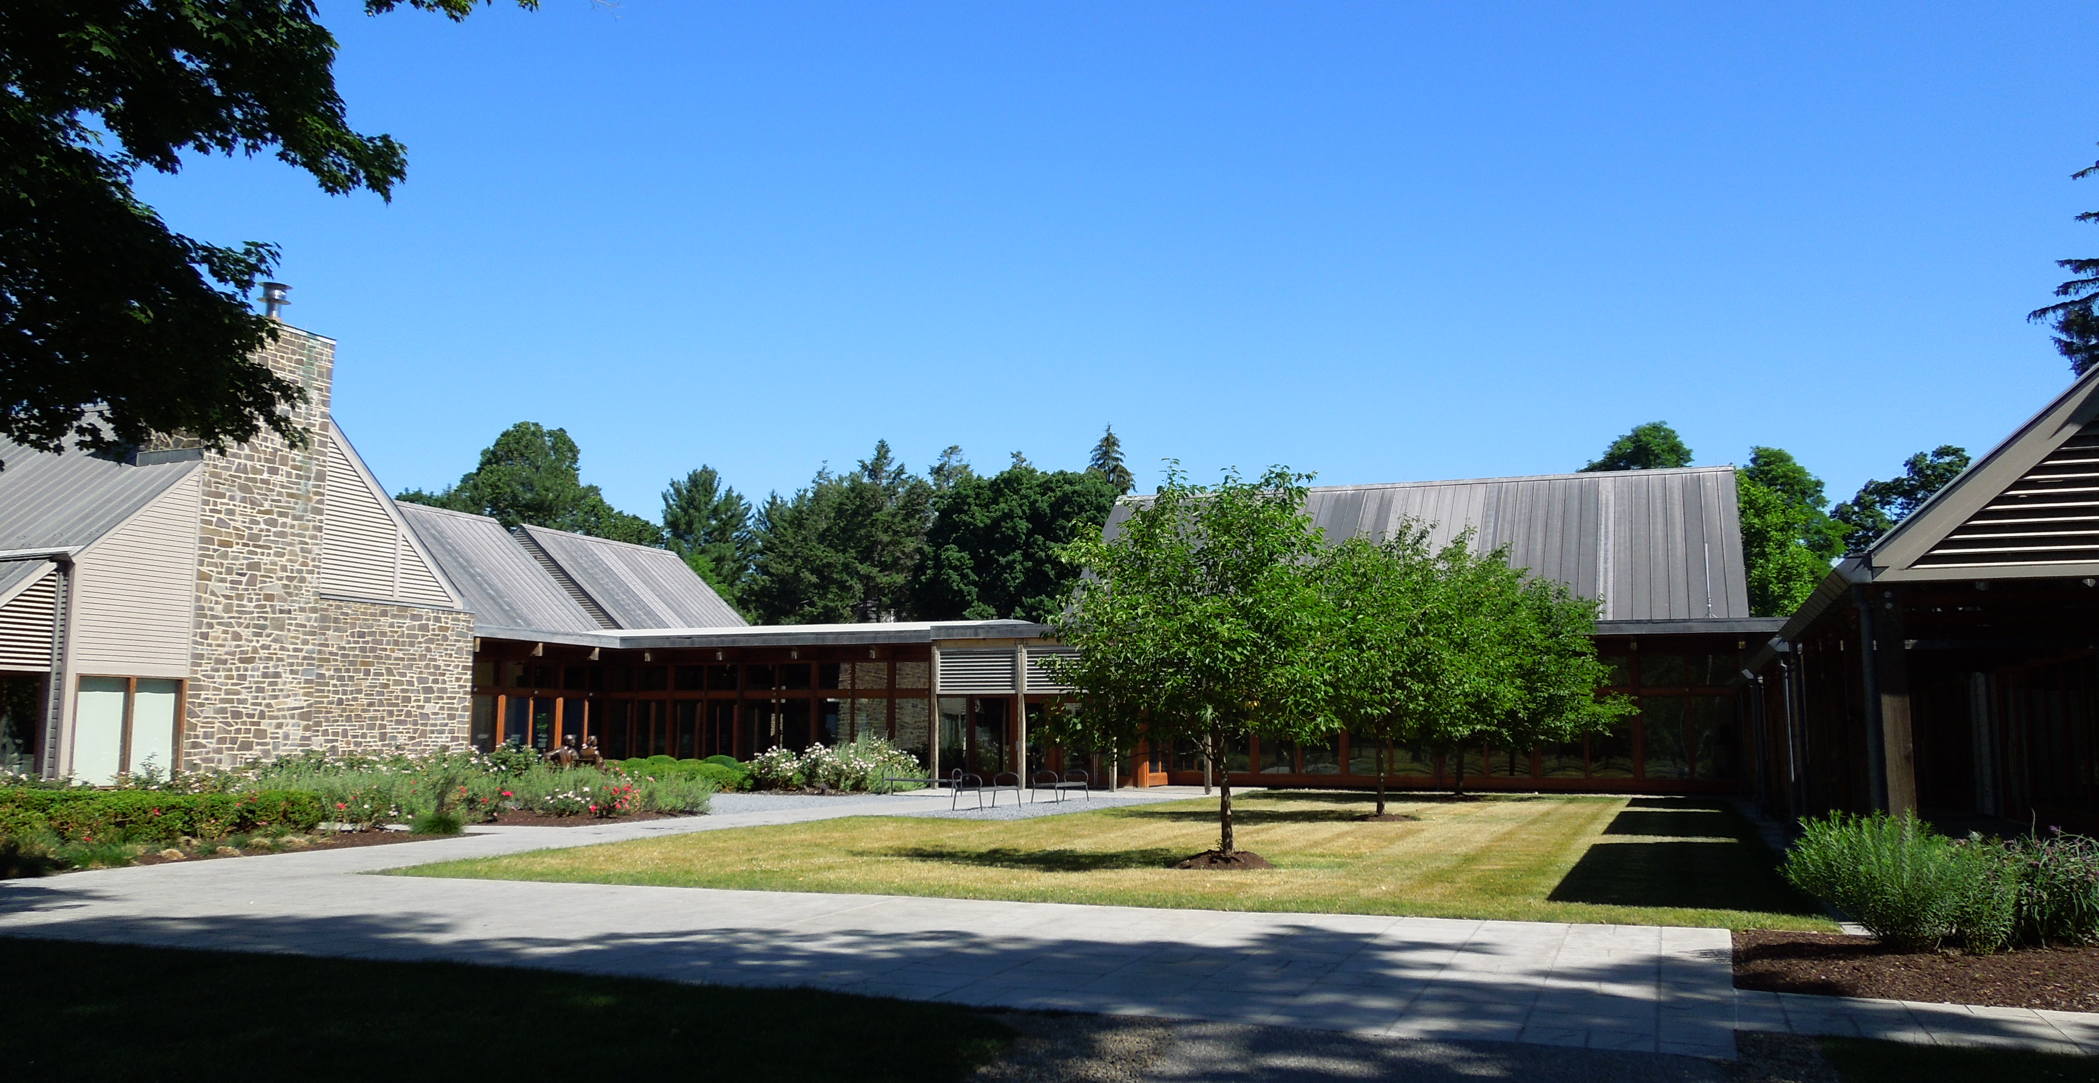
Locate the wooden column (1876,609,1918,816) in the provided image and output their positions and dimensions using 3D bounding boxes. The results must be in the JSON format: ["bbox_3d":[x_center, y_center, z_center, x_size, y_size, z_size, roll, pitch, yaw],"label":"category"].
[{"bbox_3d":[8.151,1.956,14.549,0.250,3.060,0.250,-3,-8,22],"label":"wooden column"}]

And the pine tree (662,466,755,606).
[{"bbox_3d":[-18.814,4.028,84.863,5.674,16.652,5.674,2,-8,-12],"label":"pine tree"}]

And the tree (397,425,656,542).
[{"bbox_3d":[-31.739,2.922,93.130,15.238,20.831,13.715,3,-8,-19],"label":"tree"}]

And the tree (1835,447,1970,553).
[{"bbox_3d":[44.383,3.429,78.882,7.629,16.945,7.247,-4,-8,29],"label":"tree"}]

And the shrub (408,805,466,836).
[{"bbox_3d":[-9.729,4.427,24.108,0.821,0.424,0.821,3,-8,-21],"label":"shrub"}]

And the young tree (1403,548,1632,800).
[{"bbox_3d":[12.362,3.377,40.582,6.049,6.937,5.800,-2,-8,17],"label":"young tree"}]

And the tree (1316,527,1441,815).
[{"bbox_3d":[6.804,2.549,30.405,4.036,5.923,4.036,-1,-8,13],"label":"tree"}]

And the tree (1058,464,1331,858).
[{"bbox_3d":[1.880,1.553,19.933,3.676,5.173,3.676,0,-7,5],"label":"tree"}]

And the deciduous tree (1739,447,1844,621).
[{"bbox_3d":[32.657,3.074,68.754,6.500,14.943,6.500,-3,-8,25],"label":"deciduous tree"}]

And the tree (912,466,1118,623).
[{"bbox_3d":[-2.191,4.023,84.875,11.809,16.832,11.218,0,-7,-1],"label":"tree"}]

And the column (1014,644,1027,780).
[{"bbox_3d":[-0.798,5.238,45.630,0.230,4.404,0.230,-3,-8,22],"label":"column"}]

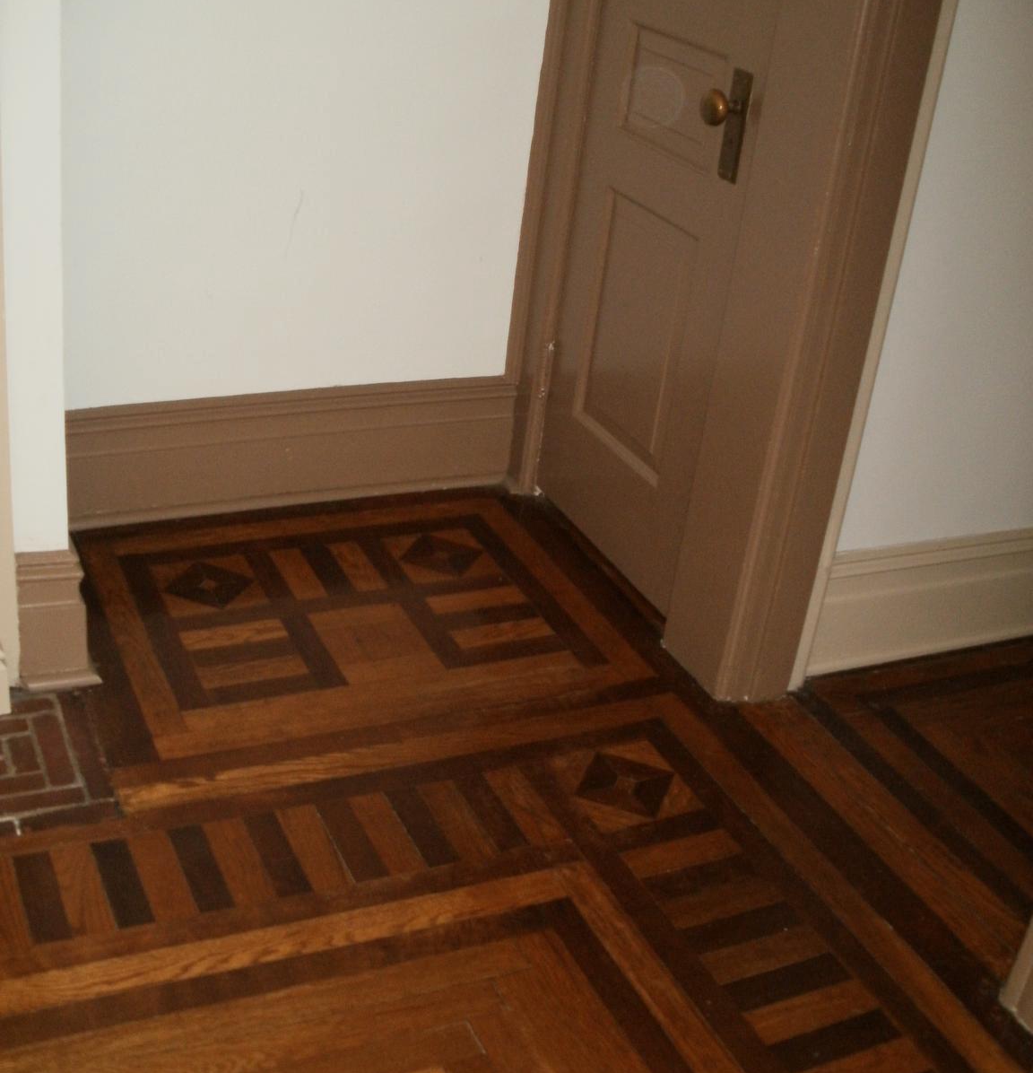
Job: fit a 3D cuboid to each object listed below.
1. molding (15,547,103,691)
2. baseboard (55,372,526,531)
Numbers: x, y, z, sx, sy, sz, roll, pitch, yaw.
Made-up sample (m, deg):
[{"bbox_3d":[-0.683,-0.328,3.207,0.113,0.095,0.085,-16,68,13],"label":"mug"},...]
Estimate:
[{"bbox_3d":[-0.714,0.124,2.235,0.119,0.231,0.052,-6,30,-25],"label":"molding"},{"bbox_3d":[-0.449,-0.174,2.879,0.960,0.240,0.038,-7,30,-26],"label":"baseboard"}]

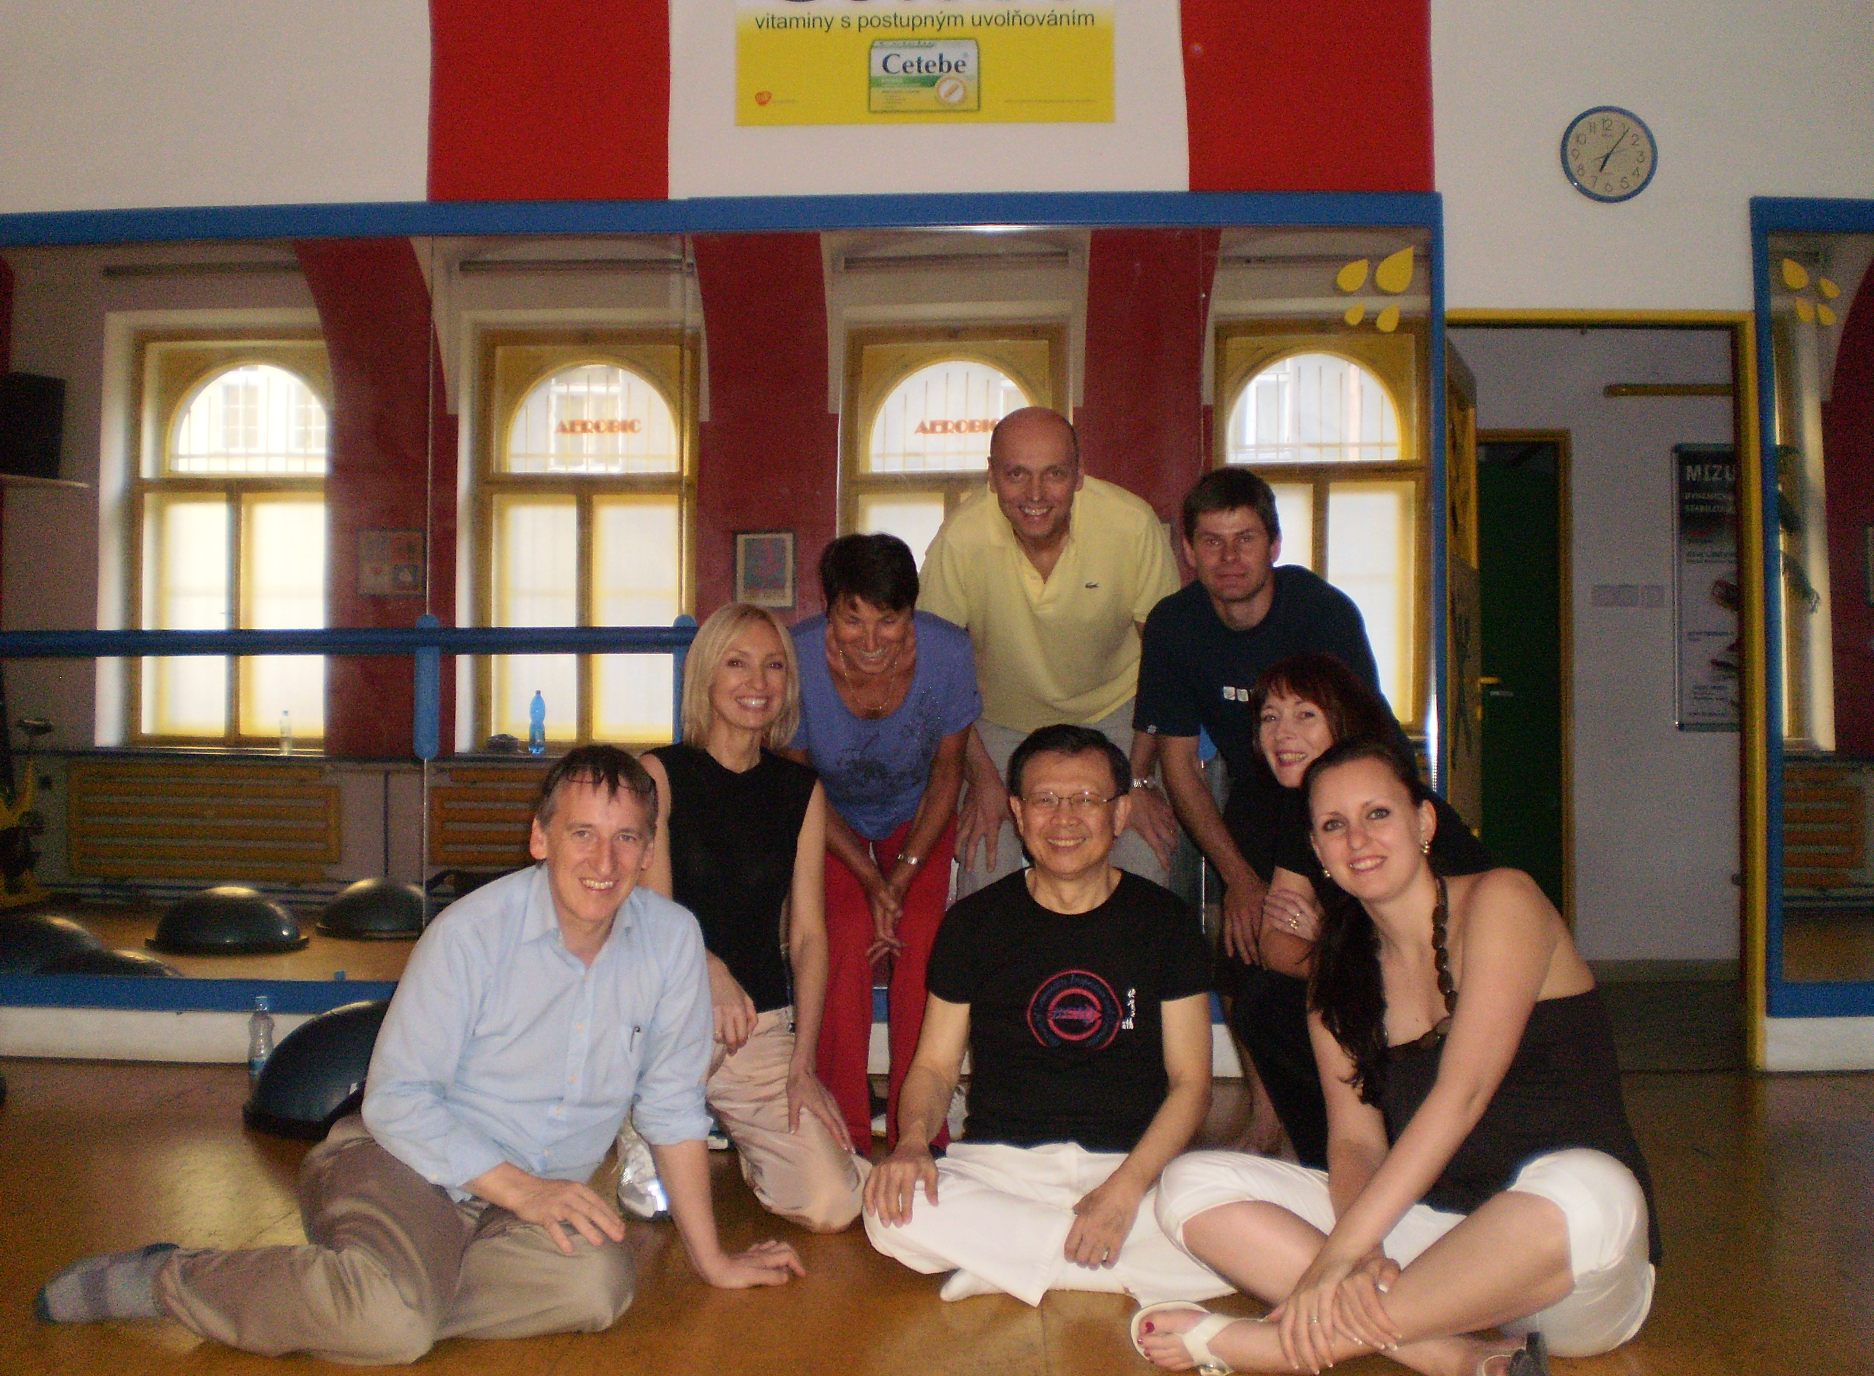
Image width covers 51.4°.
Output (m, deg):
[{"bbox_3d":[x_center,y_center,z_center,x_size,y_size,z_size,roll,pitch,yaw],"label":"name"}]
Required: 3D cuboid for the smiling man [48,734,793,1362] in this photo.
[{"bbox_3d":[-0.730,0.471,2.870,1.050,0.800,0.800,1,-2,-10],"label":"smiling man"}]

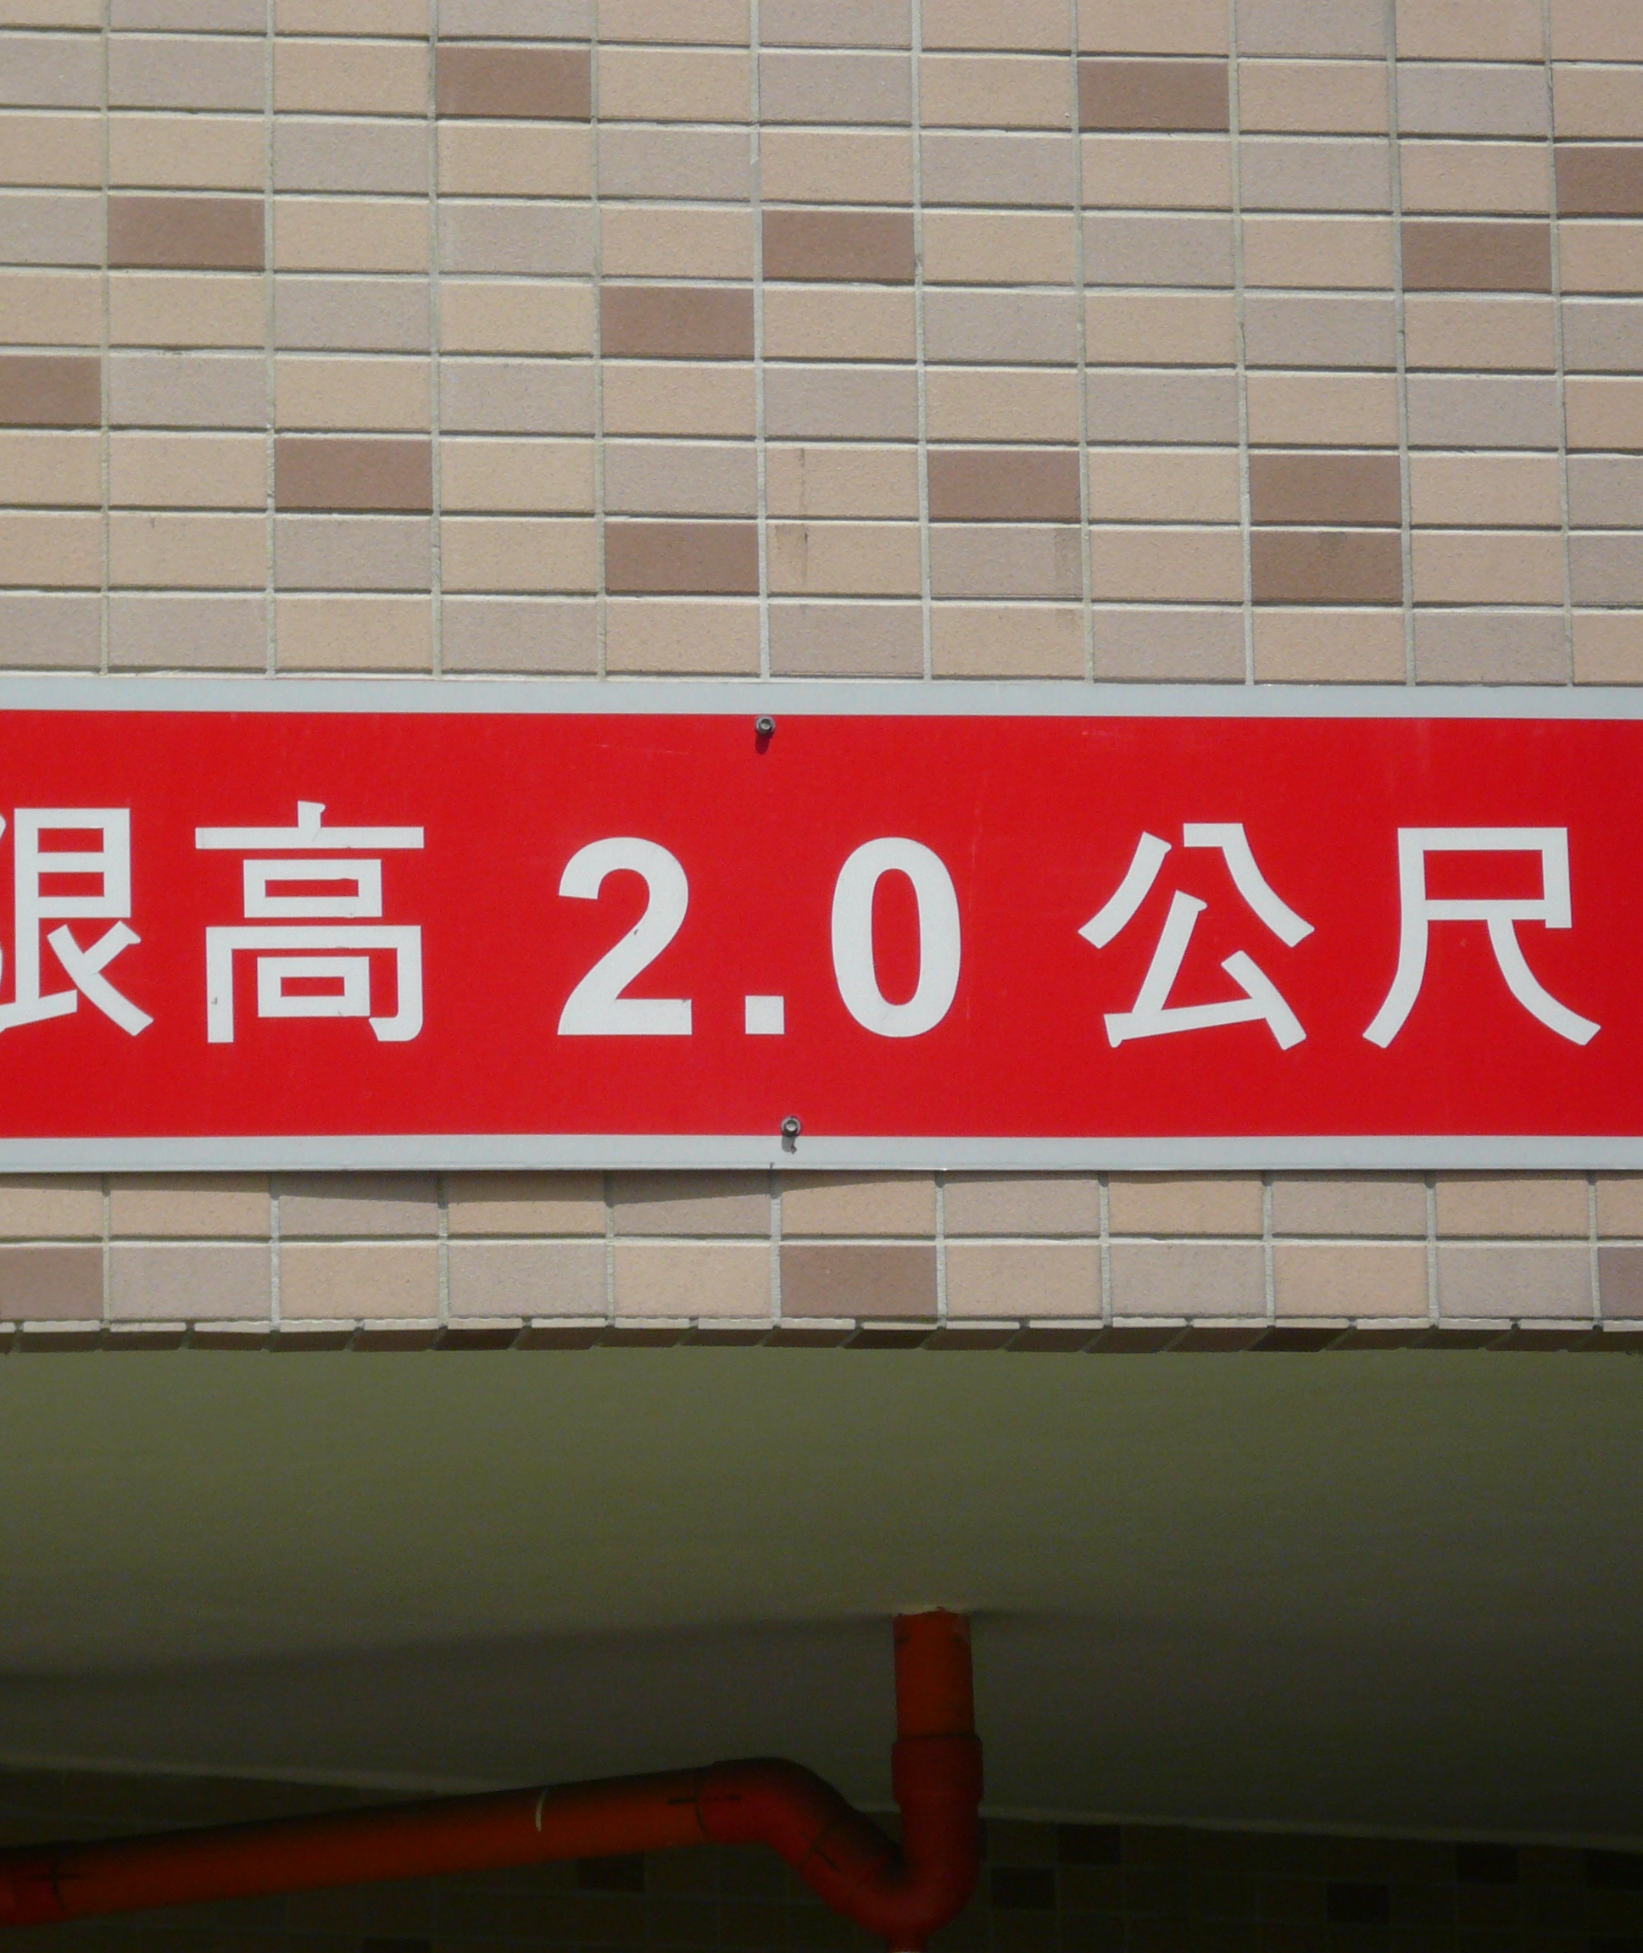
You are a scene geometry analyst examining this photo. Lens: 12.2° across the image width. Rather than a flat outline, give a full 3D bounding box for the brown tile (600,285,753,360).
[{"bbox_3d":[-0.089,-0.398,4.700,0.095,0.046,0.008,0,-11,-7],"label":"brown tile"}]

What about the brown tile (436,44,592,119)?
[{"bbox_3d":[-0.189,-0.550,4.722,0.095,0.045,0.009,0,-12,-7],"label":"brown tile"}]

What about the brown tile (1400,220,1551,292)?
[{"bbox_3d":[0.406,-0.446,4.774,0.095,0.046,0.008,0,-11,-7],"label":"brown tile"}]

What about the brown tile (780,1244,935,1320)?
[{"bbox_3d":[0.021,0.184,4.598,0.095,0.046,0.008,0,-11,-7],"label":"brown tile"}]

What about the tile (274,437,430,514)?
[{"bbox_3d":[-0.285,-0.304,4.659,0.095,0.045,0.009,0,-12,-7],"label":"tile"}]

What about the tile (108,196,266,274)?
[{"bbox_3d":[-0.387,-0.450,4.663,0.095,0.045,0.009,0,-11,-8],"label":"tile"}]

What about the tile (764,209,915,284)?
[{"bbox_3d":[0.010,-0.449,4.726,0.095,0.045,0.009,0,-12,-7],"label":"tile"}]

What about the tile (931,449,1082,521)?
[{"bbox_3d":[0.111,-0.300,4.707,0.095,0.045,0.009,0,-12,-7],"label":"tile"}]

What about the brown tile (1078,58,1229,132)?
[{"bbox_3d":[0.206,-0.546,4.768,0.095,0.046,0.008,0,-11,-7],"label":"brown tile"}]

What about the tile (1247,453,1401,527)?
[{"bbox_3d":[0.309,-0.299,4.731,0.095,0.045,0.009,0,-12,-7],"label":"tile"}]

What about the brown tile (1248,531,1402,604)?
[{"bbox_3d":[0.309,-0.251,4.718,0.095,0.045,0.009,0,-11,-8],"label":"brown tile"}]

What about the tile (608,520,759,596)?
[{"bbox_3d":[-0.086,-0.254,4.673,0.095,0.045,0.009,0,-12,-7],"label":"tile"}]

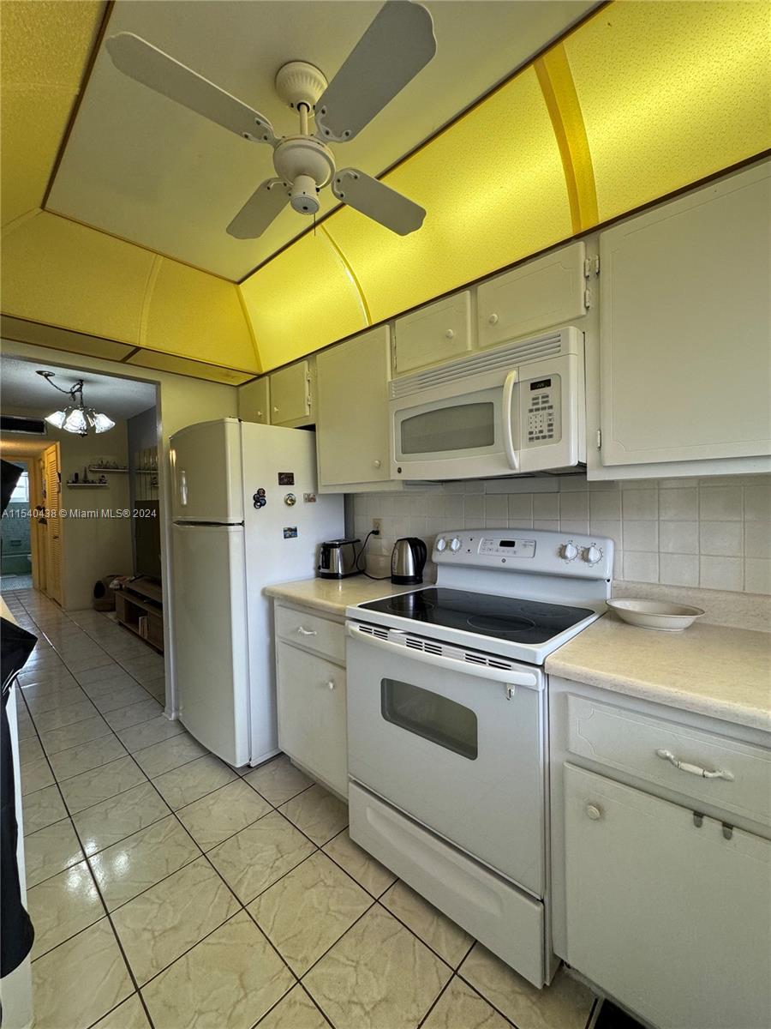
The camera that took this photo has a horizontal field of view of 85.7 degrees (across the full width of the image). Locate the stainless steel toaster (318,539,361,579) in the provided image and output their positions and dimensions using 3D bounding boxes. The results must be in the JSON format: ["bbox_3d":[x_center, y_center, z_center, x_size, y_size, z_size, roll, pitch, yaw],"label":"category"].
[{"bbox_3d":[-0.243,0.247,2.326,0.155,0.182,0.235,0,2,32],"label":"stainless steel toaster"}]

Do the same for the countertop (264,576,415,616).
[{"bbox_3d":[-0.148,0.357,2.005,0.590,0.040,0.628,0,2,44],"label":"countertop"}]

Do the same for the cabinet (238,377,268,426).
[{"bbox_3d":[-0.704,-0.667,2.699,0.360,0.320,0.330,0,2,44],"label":"cabinet"}]

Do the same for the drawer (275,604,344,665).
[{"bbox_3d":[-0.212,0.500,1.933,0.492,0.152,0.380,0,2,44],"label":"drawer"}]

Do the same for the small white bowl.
[{"bbox_3d":[0.844,0.319,1.315,0.252,0.055,0.208,0,2,44],"label":"small white bowl"}]

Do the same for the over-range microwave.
[{"bbox_3d":[0.406,-0.354,1.603,0.756,0.410,0.385,0,2,44],"label":"over-range microwave"}]

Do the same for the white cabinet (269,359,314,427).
[{"bbox_3d":[-0.433,-0.677,2.450,0.428,0.320,0.303,0,2,44],"label":"white cabinet"}]

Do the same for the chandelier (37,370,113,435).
[{"bbox_3d":[-2.785,-0.965,3.805,0.540,0.530,0.570,0,2,44],"label":"chandelier"}]

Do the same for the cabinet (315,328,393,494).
[{"bbox_3d":[-0.044,-0.468,2.078,0.540,0.715,0.335,0,2,44],"label":"cabinet"}]

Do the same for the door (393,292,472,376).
[{"bbox_3d":[0.187,-0.718,1.677,0.358,0.217,0.024,0,2,44],"label":"door"}]

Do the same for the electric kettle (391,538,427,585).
[{"bbox_3d":[0.123,0.222,2.017,0.207,0.218,0.154,0,2,44],"label":"electric kettle"}]

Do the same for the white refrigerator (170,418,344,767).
[{"bbox_3d":[-0.755,0.397,2.431,0.745,1.710,0.740,0,2,44],"label":"white refrigerator"}]

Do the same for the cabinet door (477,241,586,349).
[{"bbox_3d":[0.469,-0.701,1.366,0.366,0.212,0.028,0,2,44],"label":"cabinet door"}]

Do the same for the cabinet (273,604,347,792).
[{"bbox_3d":[-0.122,0.798,2.015,0.562,0.846,0.612,0,2,44],"label":"cabinet"}]

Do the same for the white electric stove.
[{"bbox_3d":[0.333,0.661,1.536,0.758,1.180,0.655,0,2,44],"label":"white electric stove"}]

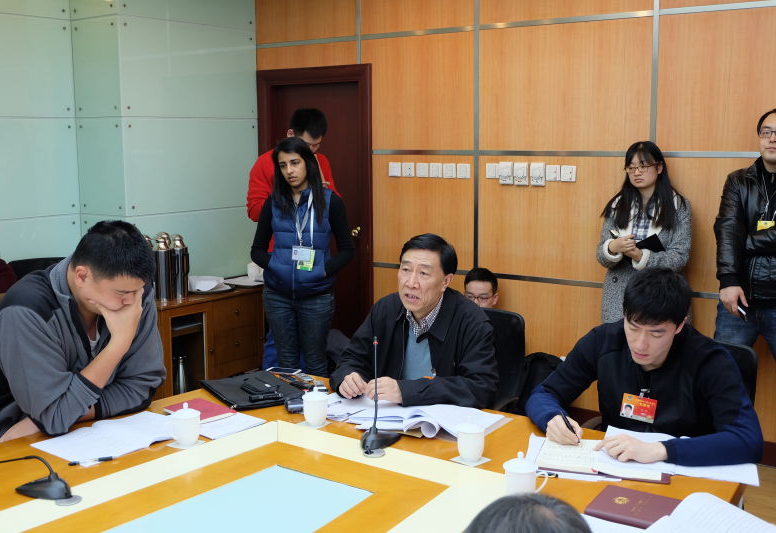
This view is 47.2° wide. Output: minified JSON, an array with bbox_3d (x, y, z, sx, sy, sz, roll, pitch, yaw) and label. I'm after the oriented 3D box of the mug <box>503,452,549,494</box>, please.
[{"bbox_3d":[0.355,0.547,2.306,0.114,0.132,0.086,1,9,6],"label":"mug"}]

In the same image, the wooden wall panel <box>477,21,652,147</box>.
[{"bbox_3d":[0.967,-0.996,4.965,1.023,0.693,0.030,5,10,34],"label":"wooden wall panel"}]

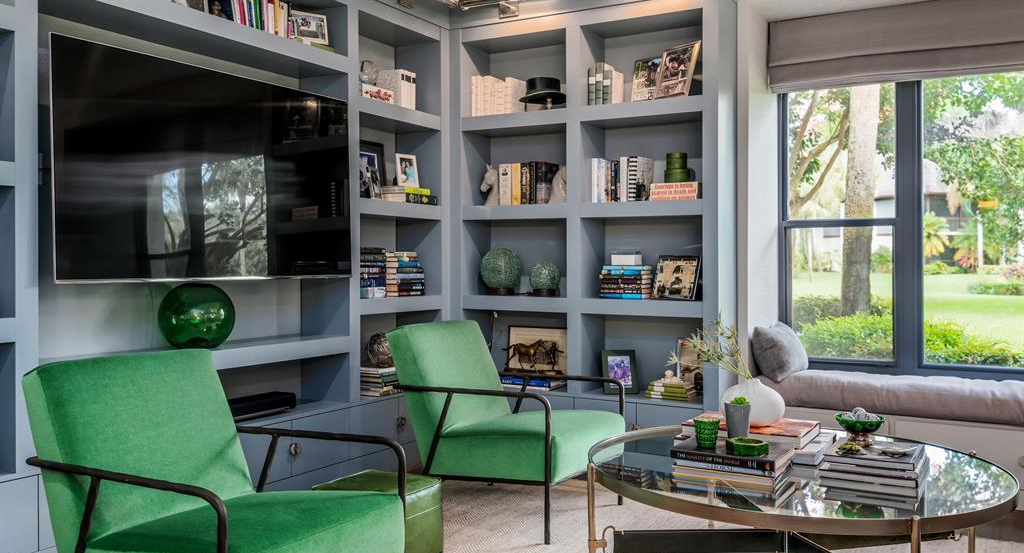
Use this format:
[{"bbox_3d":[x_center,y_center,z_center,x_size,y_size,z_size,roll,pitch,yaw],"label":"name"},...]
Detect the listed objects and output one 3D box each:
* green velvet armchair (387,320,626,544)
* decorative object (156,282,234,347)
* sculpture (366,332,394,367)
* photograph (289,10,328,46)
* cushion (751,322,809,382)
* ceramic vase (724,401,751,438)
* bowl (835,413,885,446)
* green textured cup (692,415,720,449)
[{"bbox_3d":[-0.028,0.619,3.770,0.884,0.808,0.668,1,1,33],"label":"green velvet armchair"},{"bbox_3d":[-1.329,0.167,3.603,0.325,0.277,0.325,1,1,30],"label":"decorative object"},{"bbox_3d":[-0.693,0.404,4.661,0.186,0.186,0.186,1,1,30],"label":"sculpture"},{"bbox_3d":[-0.974,-1.190,4.085,0.184,0.145,0.030,-1,-6,-35],"label":"photograph"},{"bbox_3d":[1.403,0.390,4.481,0.160,0.330,0.450,-25,-11,28],"label":"cushion"},{"bbox_3d":[0.708,0.458,2.671,0.081,0.130,0.081,1,1,30],"label":"ceramic vase"},{"bbox_3d":[1.087,0.480,2.660,0.154,0.094,0.154,1,1,30],"label":"bowl"},{"bbox_3d":[0.581,0.464,2.540,0.077,0.080,0.077,0,1,0],"label":"green textured cup"}]

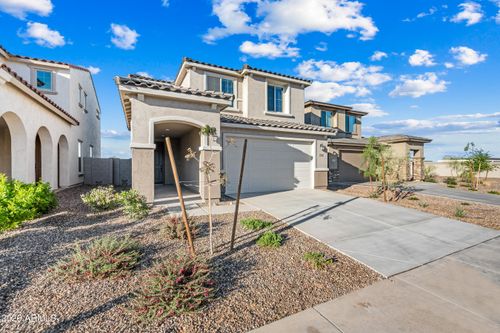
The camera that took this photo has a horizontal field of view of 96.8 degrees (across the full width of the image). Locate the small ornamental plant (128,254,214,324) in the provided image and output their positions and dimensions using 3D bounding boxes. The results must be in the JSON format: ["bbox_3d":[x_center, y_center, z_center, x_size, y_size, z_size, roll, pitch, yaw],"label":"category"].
[{"bbox_3d":[-0.980,1.470,2.860,1.080,0.550,0.950,0,0,-19],"label":"small ornamental plant"}]

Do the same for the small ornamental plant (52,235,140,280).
[{"bbox_3d":[-2.430,1.380,3.620,1.220,0.500,0.950,0,0,-34],"label":"small ornamental plant"}]

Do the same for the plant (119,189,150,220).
[{"bbox_3d":[-3.140,1.010,6.070,0.800,0.800,0.720,0,0,-27],"label":"plant"}]

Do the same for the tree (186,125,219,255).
[{"bbox_3d":[-0.840,0.440,4.160,0.650,2.430,0.620,0,0,-11],"label":"tree"}]

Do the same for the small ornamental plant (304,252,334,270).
[{"bbox_3d":[1.200,1.640,3.930,0.560,0.220,0.450,0,0,17],"label":"small ornamental plant"}]

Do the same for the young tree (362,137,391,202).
[{"bbox_3d":[5.600,0.070,9.850,1.300,2.800,1.250,0,0,30],"label":"young tree"}]

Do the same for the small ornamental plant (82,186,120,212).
[{"bbox_3d":[-4.460,0.955,6.680,1.030,0.710,0.900,0,0,-34],"label":"small ornamental plant"}]

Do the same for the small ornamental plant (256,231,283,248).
[{"bbox_3d":[0.410,1.505,4.680,0.560,0.310,0.460,0,0,5],"label":"small ornamental plant"}]

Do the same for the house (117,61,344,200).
[{"bbox_3d":[-2.500,-2.500,15.000,10.300,7.500,13.500,0,0,-27],"label":"house"}]

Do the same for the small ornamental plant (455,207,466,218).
[{"bbox_3d":[7.030,1.520,7.430,0.330,0.380,0.320,0,0,43],"label":"small ornamental plant"}]

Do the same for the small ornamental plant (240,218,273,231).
[{"bbox_3d":[0.170,1.450,5.720,0.830,0.240,0.620,0,0,2],"label":"small ornamental plant"}]

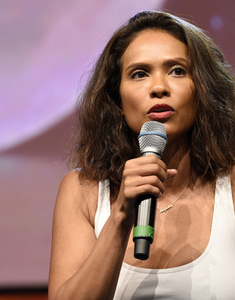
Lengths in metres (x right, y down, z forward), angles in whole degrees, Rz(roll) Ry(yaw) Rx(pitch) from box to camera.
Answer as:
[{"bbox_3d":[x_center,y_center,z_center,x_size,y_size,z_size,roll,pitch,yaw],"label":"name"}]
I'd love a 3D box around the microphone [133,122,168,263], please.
[{"bbox_3d":[0.053,0.070,5.350,0.051,0.250,0.051,5,-21,0],"label":"microphone"}]

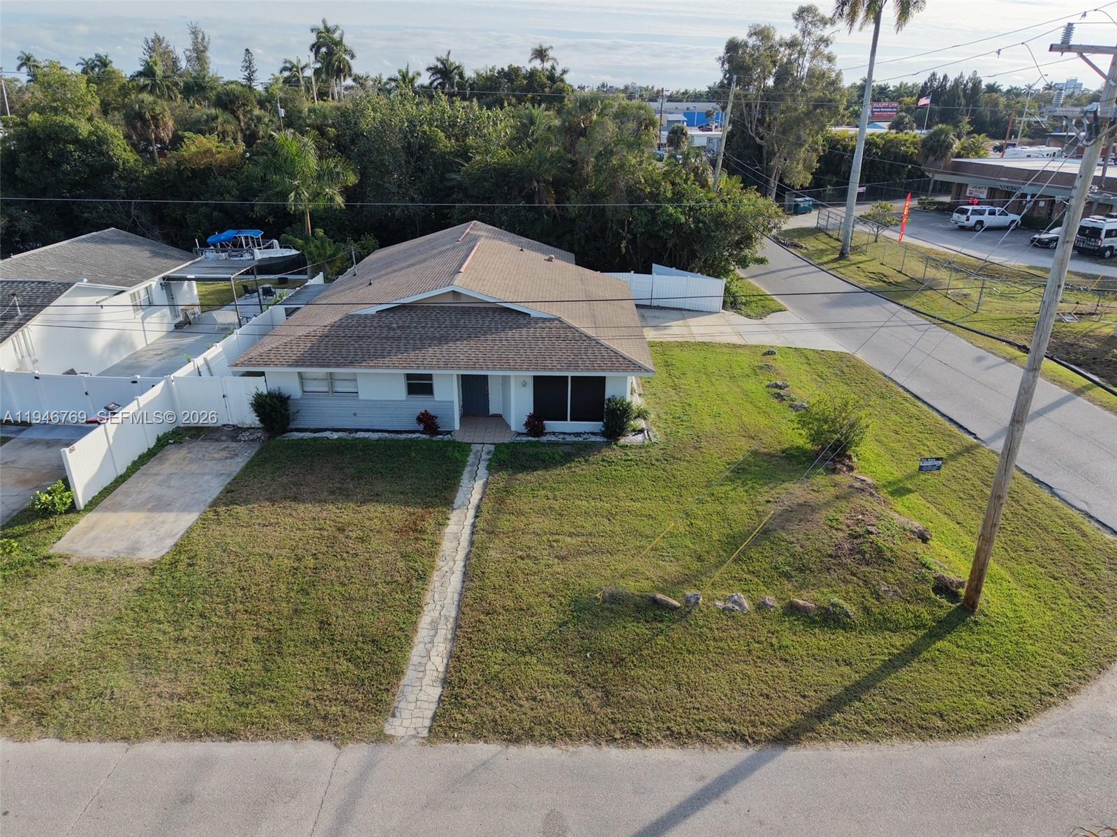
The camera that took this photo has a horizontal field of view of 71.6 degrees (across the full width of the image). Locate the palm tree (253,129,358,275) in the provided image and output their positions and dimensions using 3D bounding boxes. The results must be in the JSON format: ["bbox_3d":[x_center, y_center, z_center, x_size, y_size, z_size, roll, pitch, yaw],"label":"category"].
[{"bbox_3d":[-13.876,-11.564,43.439,5.690,8.480,5.600,0,23,0],"label":"palm tree"}]

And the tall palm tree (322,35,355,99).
[{"bbox_3d":[-34.066,-50.645,123.774,5.200,18.390,5.200,0,23,1],"label":"tall palm tree"}]

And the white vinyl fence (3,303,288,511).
[{"bbox_3d":[-14.301,-1.506,28.528,9.120,1.850,16.320,1,23,2],"label":"white vinyl fence"}]

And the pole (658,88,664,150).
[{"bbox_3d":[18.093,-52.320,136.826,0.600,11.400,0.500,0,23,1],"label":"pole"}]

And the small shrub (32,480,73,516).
[{"bbox_3d":[-13.689,2.047,20.911,1.050,0.820,1.000,0,23,1],"label":"small shrub"}]

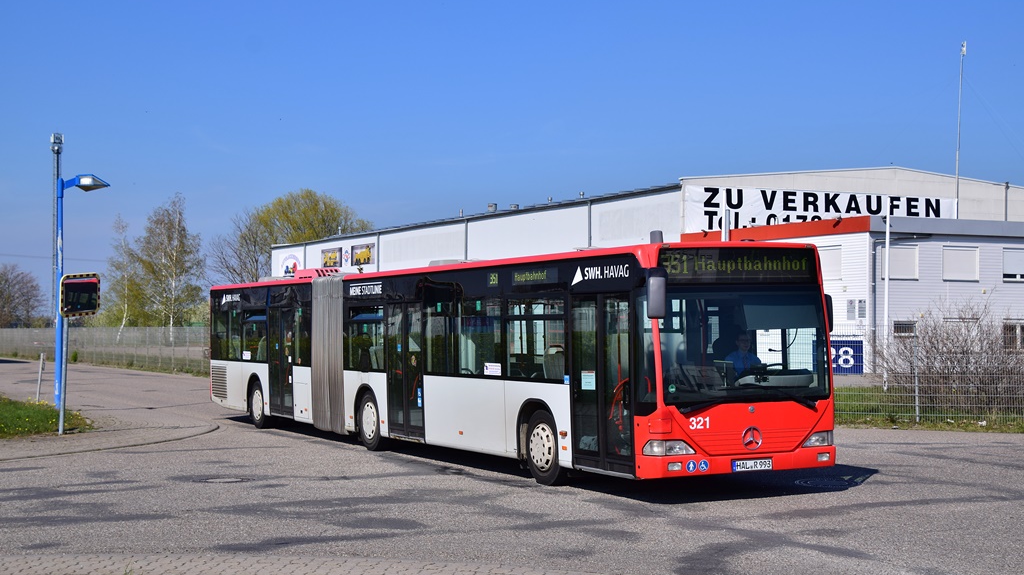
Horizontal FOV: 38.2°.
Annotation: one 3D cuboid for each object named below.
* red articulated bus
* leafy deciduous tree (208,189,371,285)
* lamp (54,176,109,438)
[{"bbox_3d":[-1.354,1.028,24.267,2.570,3.100,17.950,0,-1,-27],"label":"red articulated bus"},{"bbox_3d":[-18.350,-1.600,122.000,13.300,13.200,12.500,-1,-1,0],"label":"leafy deciduous tree"},{"bbox_3d":[-10.206,0.131,35.200,1.300,5.700,0.420,-1,-1,3],"label":"lamp"}]

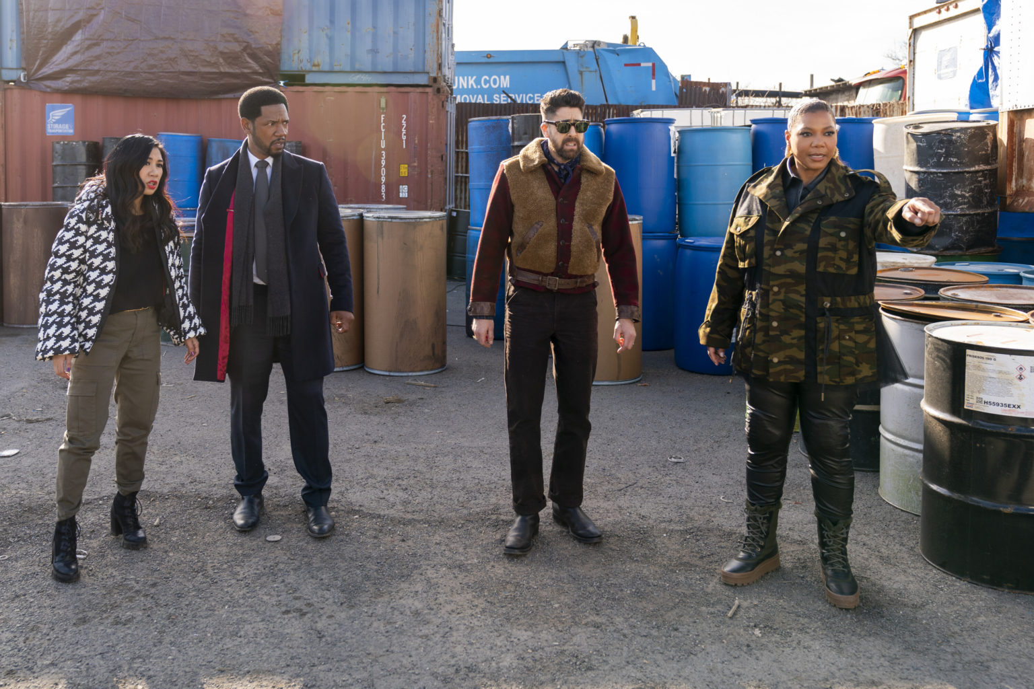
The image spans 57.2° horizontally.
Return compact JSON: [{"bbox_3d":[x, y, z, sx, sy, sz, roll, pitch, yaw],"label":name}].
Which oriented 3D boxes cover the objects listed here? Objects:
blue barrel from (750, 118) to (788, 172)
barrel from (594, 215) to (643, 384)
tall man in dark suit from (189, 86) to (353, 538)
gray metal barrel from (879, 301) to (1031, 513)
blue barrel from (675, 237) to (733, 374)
[{"bbox_3d":[2.160,-1.361,7.600,0.580,0.900,0.580,0,11,0],"label":"blue barrel"},{"bbox_3d":[0.580,-0.320,6.580,0.585,1.085,0.585,0,11,0],"label":"barrel"},{"bbox_3d":[-1.042,-0.150,4.000,0.680,1.840,0.420,-1,10,-5],"label":"tall man in dark suit"},{"bbox_3d":[1.975,0.294,4.310,0.600,0.880,0.600,0,11,0],"label":"gray metal barrel"},{"bbox_3d":[1.444,-0.290,6.930,0.590,0.910,0.590,0,9,0],"label":"blue barrel"}]

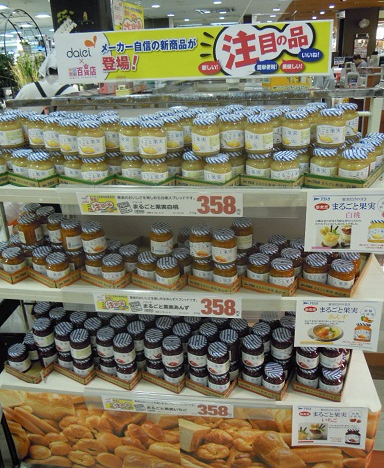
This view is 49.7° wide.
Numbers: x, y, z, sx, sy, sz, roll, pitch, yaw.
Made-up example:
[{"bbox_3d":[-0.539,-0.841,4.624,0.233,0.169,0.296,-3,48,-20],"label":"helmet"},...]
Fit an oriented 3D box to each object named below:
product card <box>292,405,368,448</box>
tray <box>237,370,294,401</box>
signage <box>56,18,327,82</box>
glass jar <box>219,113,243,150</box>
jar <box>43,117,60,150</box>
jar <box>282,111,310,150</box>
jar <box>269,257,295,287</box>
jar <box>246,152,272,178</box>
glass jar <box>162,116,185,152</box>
[{"bbox_3d":[0.454,0.640,1.368,0.237,0.168,0.010,-1,19,8],"label":"product card"},{"bbox_3d":[0.299,0.463,1.494,0.149,0.031,0.300,13,27,30],"label":"tray"},{"bbox_3d":[-0.013,-0.569,1.310,0.873,0.152,0.010,1,18,8],"label":"signage"},{"bbox_3d":[0.109,-0.276,1.124,0.072,0.093,0.072,0,25,6],"label":"glass jar"},{"bbox_3d":[-0.384,-0.283,1.180,0.072,0.091,0.072,-2,22,1],"label":"jar"},{"bbox_3d":[0.271,-0.270,1.075,0.072,0.091,0.072,1,22,8],"label":"jar"},{"bbox_3d":[0.280,0.130,1.290,0.076,0.091,0.076,4,26,16],"label":"jar"},{"bbox_3d":[0.176,-0.169,1.073,0.072,0.091,0.072,1,22,8],"label":"jar"},{"bbox_3d":[-0.061,-0.295,1.215,0.076,0.091,0.076,-3,25,1],"label":"glass jar"}]

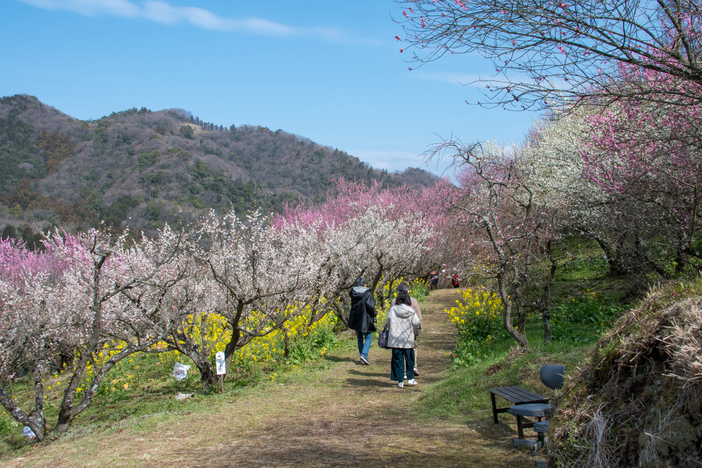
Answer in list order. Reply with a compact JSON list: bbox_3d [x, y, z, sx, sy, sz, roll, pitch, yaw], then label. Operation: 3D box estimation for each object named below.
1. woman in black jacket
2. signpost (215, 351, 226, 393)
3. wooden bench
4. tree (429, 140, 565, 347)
[{"bbox_3d":[0.216,1.636,16.500,0.540,1.660,0.480,-2,-2,9],"label":"woman in black jacket"},{"bbox_3d":[-2.216,2.335,14.900,0.170,0.710,0.050,-2,-2,-11],"label":"signpost"},{"bbox_3d":[2.020,2.135,10.520,0.400,0.420,1.300,-4,-3,-5],"label":"wooden bench"},{"bbox_3d":[2.687,0.212,16.200,2.500,3.750,2.400,-2,-2,0],"label":"tree"}]

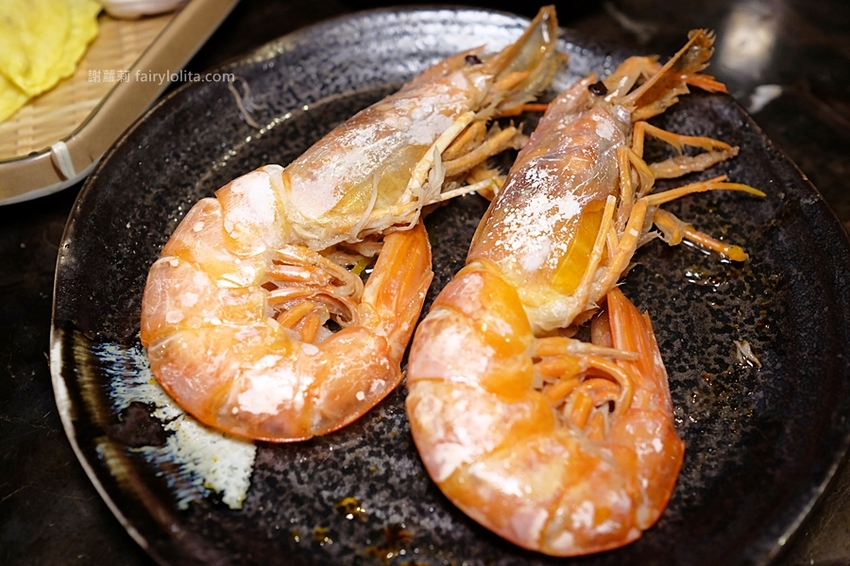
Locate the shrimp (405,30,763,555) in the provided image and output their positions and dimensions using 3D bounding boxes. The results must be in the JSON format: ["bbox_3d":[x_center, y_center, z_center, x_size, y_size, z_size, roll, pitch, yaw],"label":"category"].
[{"bbox_3d":[0.047,-0.010,0.206,0.067,0.031,0.153,20,54,13],"label":"shrimp"}]

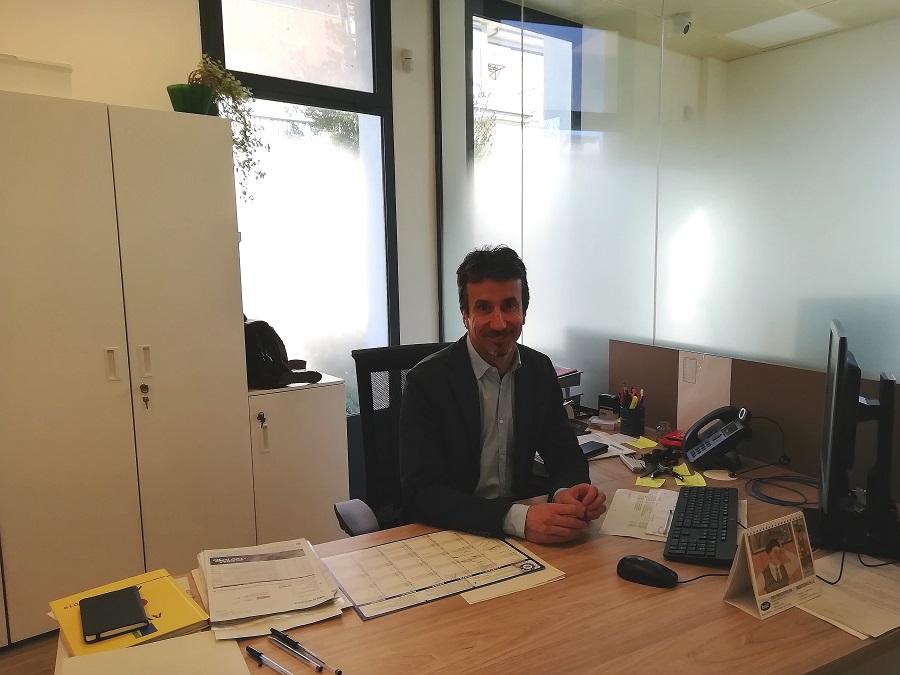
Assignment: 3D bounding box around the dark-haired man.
[{"bbox_3d":[0.144,0.479,1.709,0.530,1.400,0.700,-4,8,-21],"label":"dark-haired man"}]

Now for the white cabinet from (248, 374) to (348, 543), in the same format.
[{"bbox_3d":[-0.797,0.586,3.201,0.463,0.798,0.440,-7,10,-39],"label":"white cabinet"}]

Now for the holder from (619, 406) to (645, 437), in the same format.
[{"bbox_3d":[0.657,0.288,2.430,0.084,0.095,0.084,2,8,15],"label":"holder"}]

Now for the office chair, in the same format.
[{"bbox_3d":[0.049,0.604,1.870,0.630,1.110,0.650,-5,9,-28],"label":"office chair"}]

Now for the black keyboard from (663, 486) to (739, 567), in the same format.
[{"bbox_3d":[0.602,0.438,1.597,0.155,0.026,0.442,3,9,22],"label":"black keyboard"}]

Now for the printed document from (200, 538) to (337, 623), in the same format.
[{"bbox_3d":[-0.365,0.472,1.338,0.212,0.010,0.297,-4,9,-23],"label":"printed document"}]

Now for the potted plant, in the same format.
[{"bbox_3d":[-0.962,-0.846,2.801,0.354,0.533,0.310,-7,10,-39],"label":"potted plant"}]

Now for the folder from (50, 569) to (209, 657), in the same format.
[{"bbox_3d":[-0.581,0.500,1.218,0.208,0.020,0.250,-7,10,-39],"label":"folder"}]

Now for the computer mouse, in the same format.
[{"bbox_3d":[0.395,0.469,1.351,0.117,0.037,0.063,3,9,23],"label":"computer mouse"}]

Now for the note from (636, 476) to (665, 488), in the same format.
[{"bbox_3d":[0.564,0.407,1.903,0.076,0.006,0.074,3,9,25],"label":"note"}]

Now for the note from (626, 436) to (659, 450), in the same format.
[{"bbox_3d":[0.638,0.353,2.251,0.080,0.016,0.080,4,9,30],"label":"note"}]

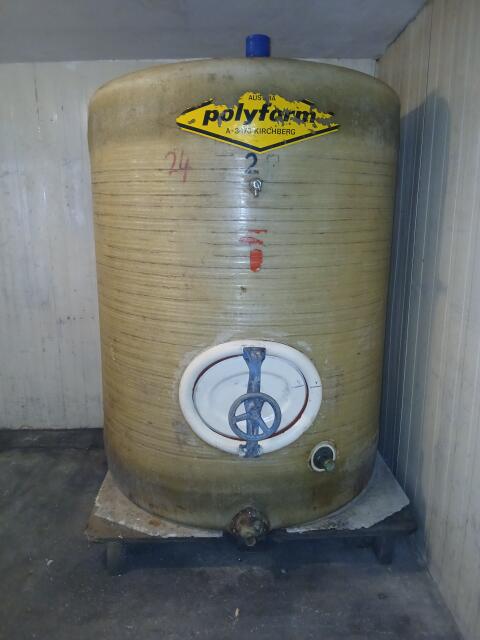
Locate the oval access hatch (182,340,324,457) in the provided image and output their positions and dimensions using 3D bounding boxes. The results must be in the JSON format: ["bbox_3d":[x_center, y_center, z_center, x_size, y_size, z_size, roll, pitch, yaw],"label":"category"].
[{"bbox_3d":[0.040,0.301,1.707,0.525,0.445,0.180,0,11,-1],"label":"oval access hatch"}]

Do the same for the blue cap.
[{"bbox_3d":[0.079,-1.153,2.064,0.105,0.102,0.105,1,11,0],"label":"blue cap"}]

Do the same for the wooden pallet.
[{"bbox_3d":[0.033,0.806,2.609,1.355,0.196,1.310,0,11,-3],"label":"wooden pallet"}]

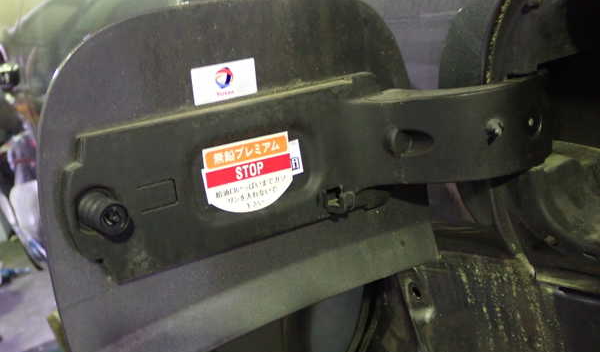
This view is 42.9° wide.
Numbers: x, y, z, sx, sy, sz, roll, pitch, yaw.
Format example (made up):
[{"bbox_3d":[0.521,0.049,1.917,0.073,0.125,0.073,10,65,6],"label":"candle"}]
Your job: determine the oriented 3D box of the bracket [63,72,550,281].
[{"bbox_3d":[0.018,-0.006,0.342,0.235,0.066,0.061,-14,15,-29],"label":"bracket"}]

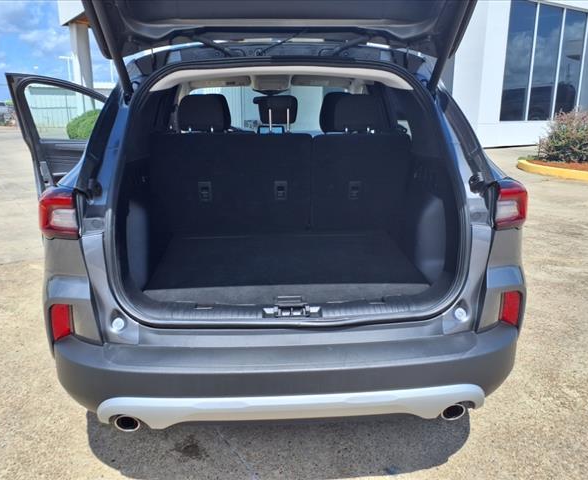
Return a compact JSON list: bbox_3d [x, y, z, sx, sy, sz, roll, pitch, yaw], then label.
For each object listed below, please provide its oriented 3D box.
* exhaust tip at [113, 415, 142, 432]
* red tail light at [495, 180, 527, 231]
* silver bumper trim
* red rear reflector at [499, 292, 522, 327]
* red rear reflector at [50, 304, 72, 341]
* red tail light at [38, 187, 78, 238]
[{"bbox_3d":[-0.573,0.618,1.758,0.088,0.070,0.130,-1,15,-3],"label":"exhaust tip"},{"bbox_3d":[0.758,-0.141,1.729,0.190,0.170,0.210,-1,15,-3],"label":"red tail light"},{"bbox_3d":[0.003,0.552,1.740,1.400,0.145,0.190,-1,15,-3],"label":"silver bumper trim"},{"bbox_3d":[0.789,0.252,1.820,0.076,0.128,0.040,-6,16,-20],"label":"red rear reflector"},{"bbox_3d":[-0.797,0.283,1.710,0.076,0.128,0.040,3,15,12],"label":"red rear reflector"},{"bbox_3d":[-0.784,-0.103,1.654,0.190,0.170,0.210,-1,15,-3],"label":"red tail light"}]

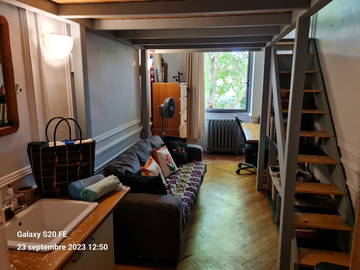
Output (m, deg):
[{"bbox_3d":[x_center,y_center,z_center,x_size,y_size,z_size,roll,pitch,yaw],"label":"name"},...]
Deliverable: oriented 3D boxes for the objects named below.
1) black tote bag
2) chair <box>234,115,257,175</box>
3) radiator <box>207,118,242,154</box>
[{"bbox_3d":[-0.742,0.127,1.760,0.350,0.490,0.200,-8,13,-34],"label":"black tote bag"},{"bbox_3d":[1.292,0.162,4.857,0.640,1.010,0.600,1,11,6],"label":"chair"},{"bbox_3d":[1.012,0.048,6.080,0.720,0.760,0.170,2,11,8],"label":"radiator"}]

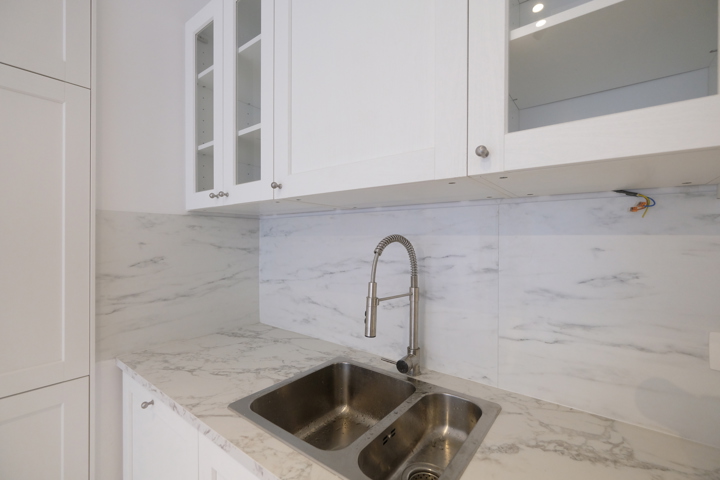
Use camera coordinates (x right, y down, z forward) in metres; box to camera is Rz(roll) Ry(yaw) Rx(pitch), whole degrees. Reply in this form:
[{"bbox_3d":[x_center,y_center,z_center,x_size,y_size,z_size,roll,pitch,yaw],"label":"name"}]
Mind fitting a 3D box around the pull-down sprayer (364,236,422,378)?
[{"bbox_3d":[0.085,0.212,0.937,0.246,0.456,0.116,0,0,-45],"label":"pull-down sprayer"}]

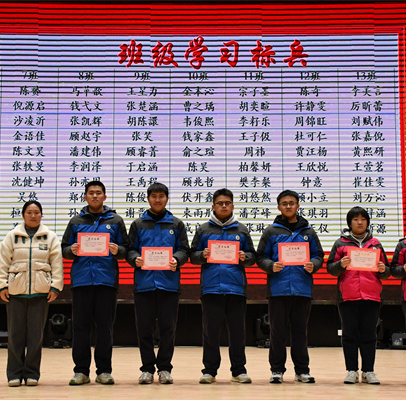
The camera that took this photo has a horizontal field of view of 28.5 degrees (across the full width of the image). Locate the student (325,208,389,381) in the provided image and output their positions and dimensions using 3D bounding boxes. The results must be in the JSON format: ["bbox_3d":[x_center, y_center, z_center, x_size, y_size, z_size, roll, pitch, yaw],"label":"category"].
[{"bbox_3d":[1.411,0.846,7.235,0.567,1.585,0.430,0,-6,3],"label":"student"}]

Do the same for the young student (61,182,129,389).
[{"bbox_3d":[-0.968,0.728,7.202,0.601,1.814,0.450,0,-6,-2],"label":"young student"}]

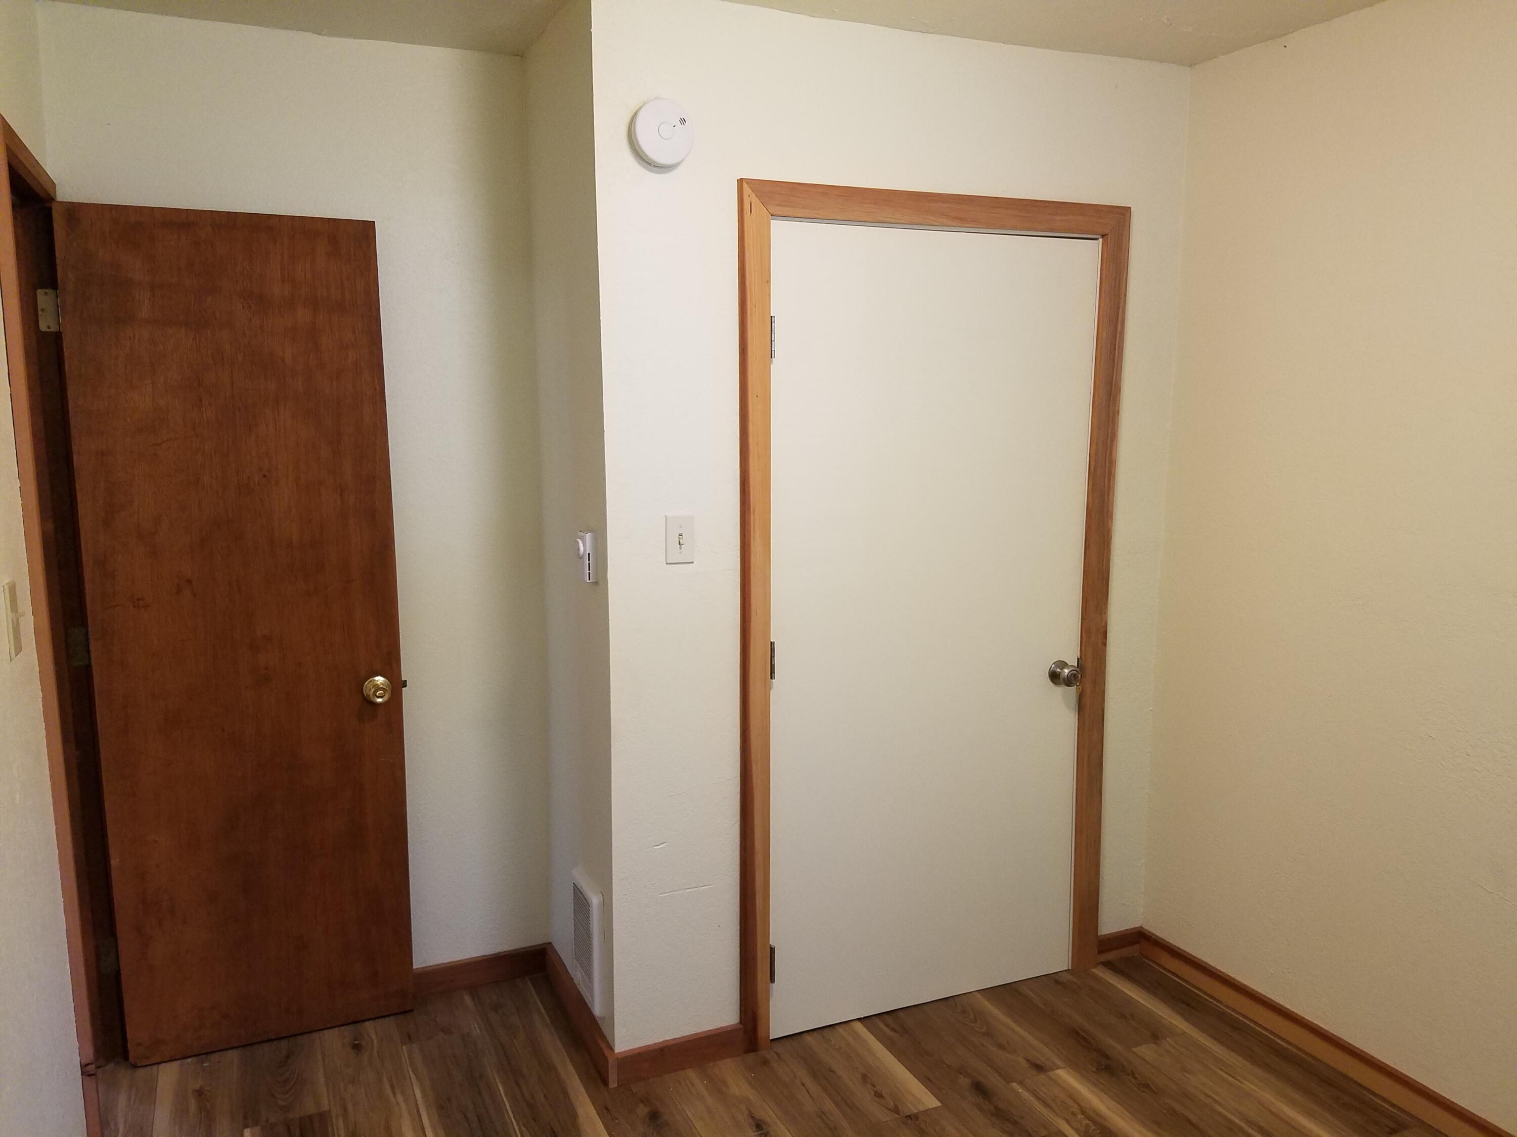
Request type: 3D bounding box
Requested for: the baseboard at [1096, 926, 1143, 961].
[{"bbox_3d":[1.062,1.111,3.358,0.168,0.073,0.016,-4,9,-24],"label":"baseboard"}]

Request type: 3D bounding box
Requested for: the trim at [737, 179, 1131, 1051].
[{"bbox_3d":[0.472,0.137,2.941,1.121,2.122,0.022,-4,9,-24],"label":"trim"}]

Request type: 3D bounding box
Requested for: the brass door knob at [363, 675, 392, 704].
[{"bbox_3d":[-0.956,0.310,2.861,0.067,0.067,0.058,-3,9,-21],"label":"brass door knob"}]

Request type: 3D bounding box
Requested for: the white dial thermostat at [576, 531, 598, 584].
[{"bbox_3d":[-0.406,-0.029,2.667,0.038,0.115,0.070,-4,9,-24],"label":"white dial thermostat"}]

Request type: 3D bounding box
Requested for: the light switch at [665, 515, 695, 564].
[{"bbox_3d":[-0.177,-0.064,2.619,0.070,0.115,0.016,-4,9,-24],"label":"light switch"}]

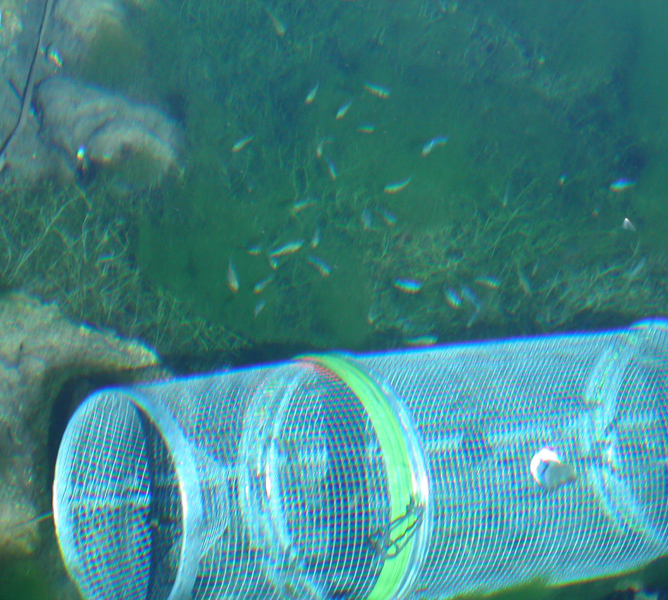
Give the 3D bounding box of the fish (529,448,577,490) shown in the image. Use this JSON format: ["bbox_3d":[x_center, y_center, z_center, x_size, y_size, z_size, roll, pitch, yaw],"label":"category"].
[{"bbox_3d":[0.194,0.149,2.330,0.042,0.028,0.020,27,46,24],"label":"fish"}]

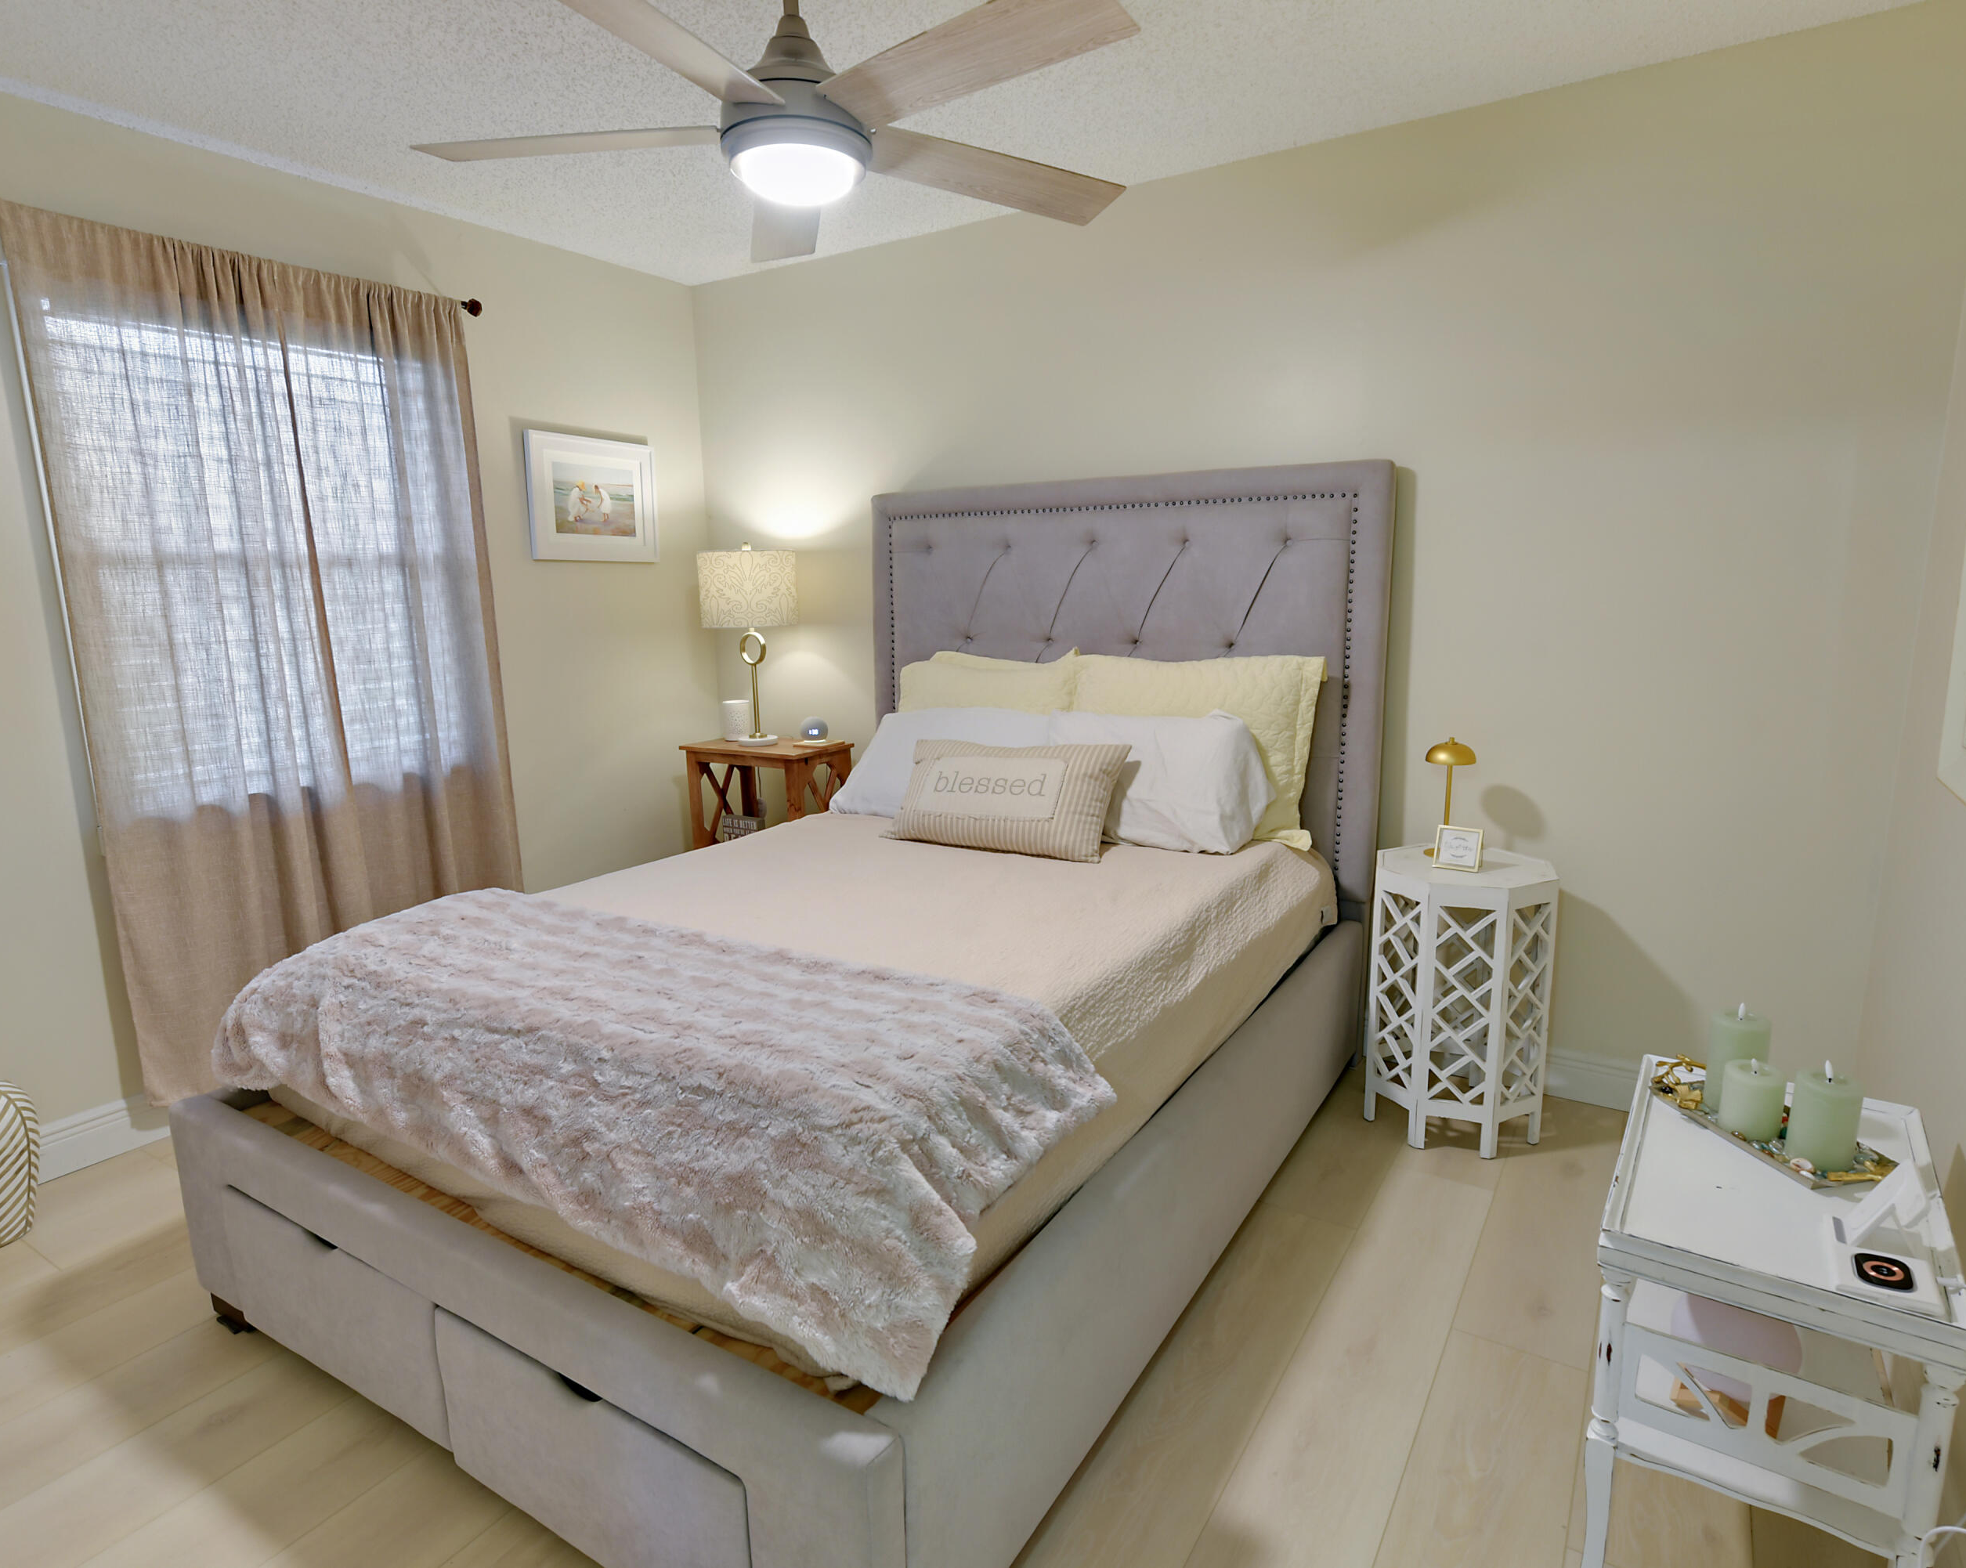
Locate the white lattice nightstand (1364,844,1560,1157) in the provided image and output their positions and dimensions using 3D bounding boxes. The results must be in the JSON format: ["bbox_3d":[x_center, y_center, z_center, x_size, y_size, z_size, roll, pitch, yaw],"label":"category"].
[{"bbox_3d":[1.175,0.517,2.747,0.394,0.653,0.394,3,11,21],"label":"white lattice nightstand"}]

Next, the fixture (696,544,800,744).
[{"bbox_3d":[-0.810,-0.489,3.913,0.335,0.705,0.335,-1,10,0],"label":"fixture"}]

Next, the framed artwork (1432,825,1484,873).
[{"bbox_3d":[1.138,0.157,2.650,0.102,0.101,0.020,7,0,39],"label":"framed artwork"}]

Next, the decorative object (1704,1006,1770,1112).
[{"bbox_3d":[1.158,0.417,1.705,0.077,0.158,0.077,5,12,32],"label":"decorative object"}]

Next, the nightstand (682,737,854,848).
[{"bbox_3d":[-0.751,0.257,3.997,0.550,0.793,0.320,5,12,32],"label":"nightstand"}]

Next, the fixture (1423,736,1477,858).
[{"bbox_3d":[1.162,0.031,2.769,0.117,0.296,0.117,5,12,32],"label":"fixture"}]

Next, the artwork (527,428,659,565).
[{"bbox_3d":[-1.309,-0.955,3.744,0.028,0.401,0.520,5,12,32],"label":"artwork"}]

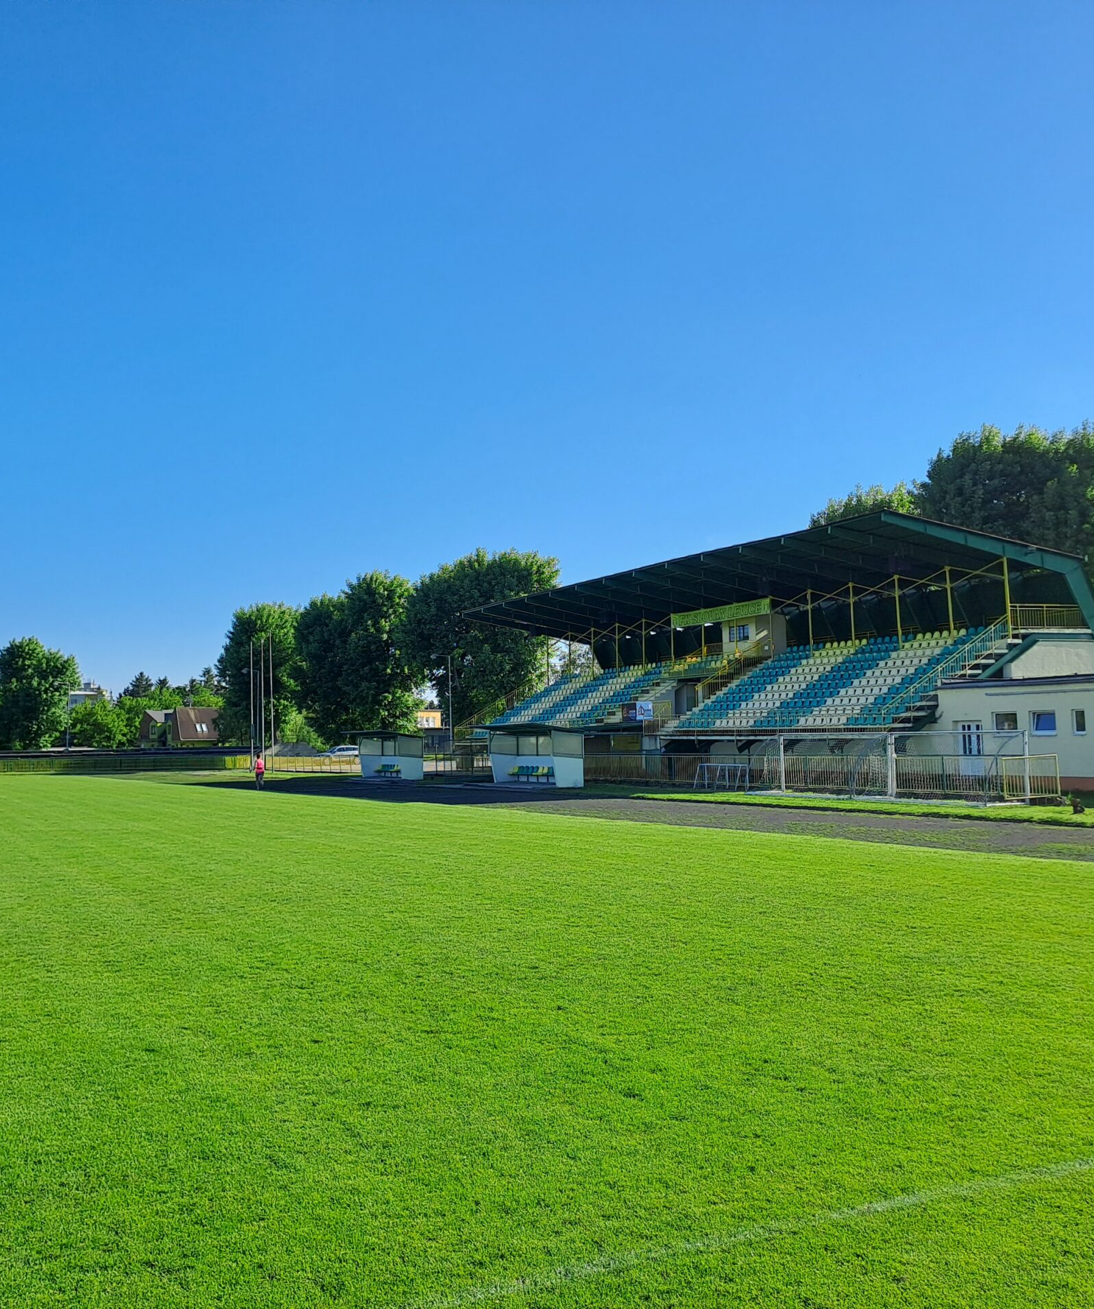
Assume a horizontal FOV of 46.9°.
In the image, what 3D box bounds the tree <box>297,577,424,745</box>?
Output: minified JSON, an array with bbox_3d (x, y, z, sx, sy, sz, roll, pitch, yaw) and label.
[{"bbox_3d":[-17.545,1.376,117.251,11.640,17.990,9.900,1,-5,-9],"label":"tree"}]

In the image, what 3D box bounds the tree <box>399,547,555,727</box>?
[{"bbox_3d":[-6.038,0.217,116.264,14.000,20.110,14.000,0,-4,-3],"label":"tree"}]

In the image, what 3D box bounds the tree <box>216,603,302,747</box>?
[{"bbox_3d":[-35.822,3.555,156.272,11.200,19.900,11.200,0,-4,-13],"label":"tree"}]

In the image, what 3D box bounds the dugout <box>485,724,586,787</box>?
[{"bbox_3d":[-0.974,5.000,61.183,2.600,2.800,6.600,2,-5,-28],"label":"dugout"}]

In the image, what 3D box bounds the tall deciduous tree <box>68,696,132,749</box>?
[{"bbox_3d":[-53.168,8.938,149.760,8.110,8.000,7.710,2,-5,-19],"label":"tall deciduous tree"}]

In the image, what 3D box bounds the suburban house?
[{"bbox_3d":[-51.662,11.280,177.709,12.000,7.950,10.000,0,-4,-11],"label":"suburban house"}]

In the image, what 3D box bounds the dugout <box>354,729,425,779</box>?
[{"bbox_3d":[-10.100,6.212,77.281,2.500,2.850,6.800,2,-5,-28],"label":"dugout"}]

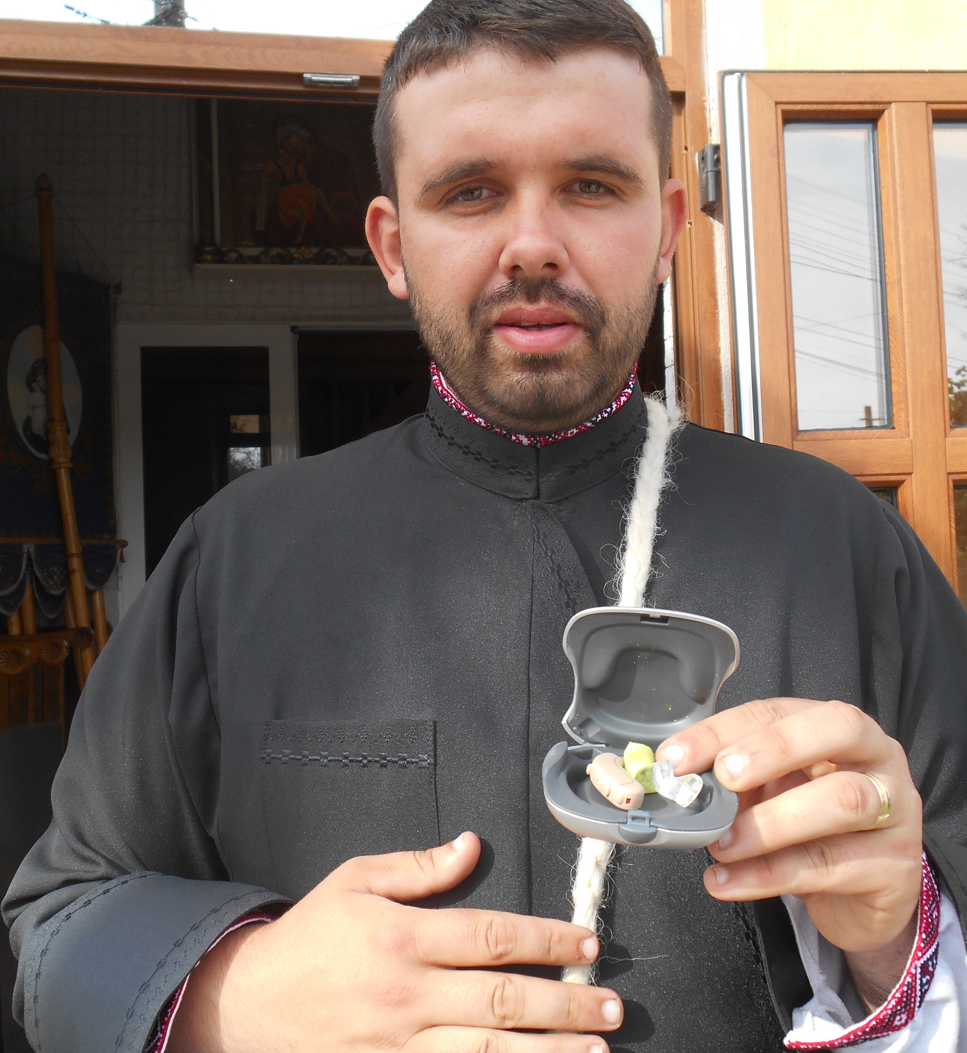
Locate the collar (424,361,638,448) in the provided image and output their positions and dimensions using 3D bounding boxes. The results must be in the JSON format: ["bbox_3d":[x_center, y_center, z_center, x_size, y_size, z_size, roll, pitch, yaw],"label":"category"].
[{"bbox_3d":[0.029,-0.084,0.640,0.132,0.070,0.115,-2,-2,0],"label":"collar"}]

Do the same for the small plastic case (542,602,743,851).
[{"bbox_3d":[0.064,0.079,0.423,0.077,0.068,0.104,5,14,9],"label":"small plastic case"}]

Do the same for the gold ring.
[{"bbox_3d":[0.149,0.108,0.414,0.005,0.022,0.022,3,-1,-25],"label":"gold ring"}]

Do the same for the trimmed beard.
[{"bbox_3d":[0.027,-0.097,0.577,0.142,0.098,0.092,-3,5,0],"label":"trimmed beard"}]

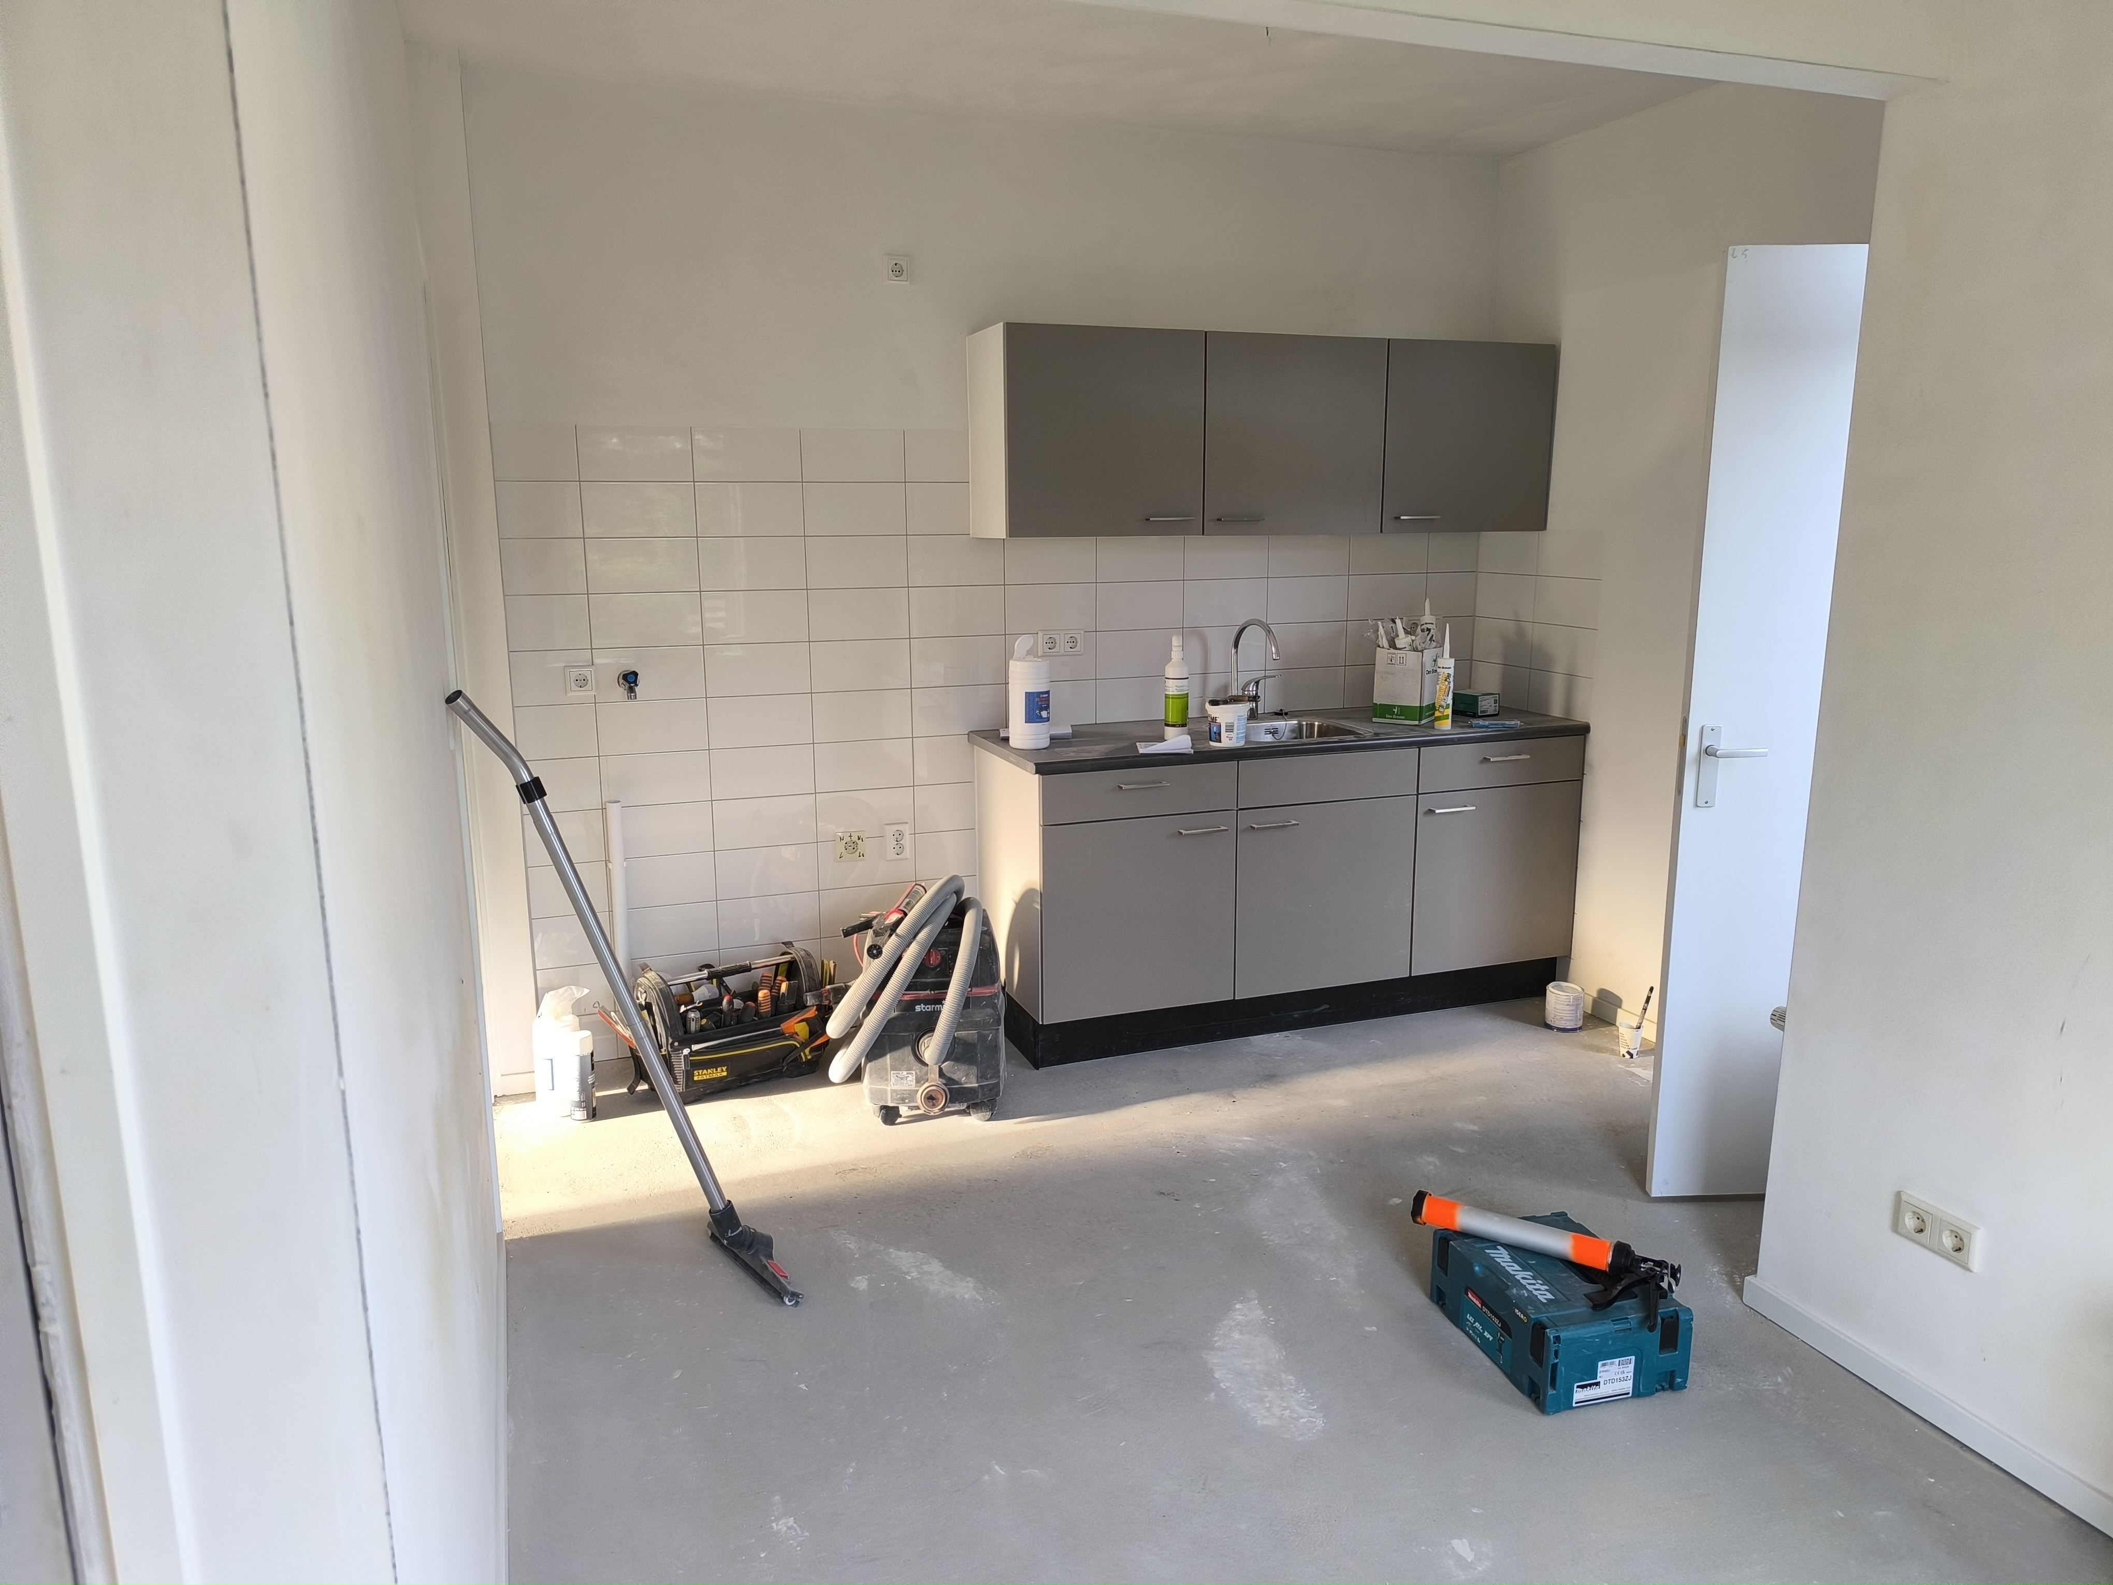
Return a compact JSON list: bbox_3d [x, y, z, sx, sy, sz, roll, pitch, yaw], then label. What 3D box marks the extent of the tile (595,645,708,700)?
[{"bbox_3d":[-1.143,-0.335,3.956,0.298,0.148,0.010,-4,12,-20],"label":"tile"}]

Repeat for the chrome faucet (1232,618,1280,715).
[{"bbox_3d":[0.621,-0.379,4.393,0.055,0.325,0.225,-7,13,-31],"label":"chrome faucet"}]

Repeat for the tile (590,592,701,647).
[{"bbox_3d":[-1.144,-0.482,3.927,0.298,0.148,0.010,-4,12,-20],"label":"tile"}]

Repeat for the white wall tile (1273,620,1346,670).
[{"bbox_3d":[0.828,-0.485,4.657,0.298,0.148,0.010,-4,12,-20],"label":"white wall tile"}]

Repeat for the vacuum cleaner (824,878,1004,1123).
[{"bbox_3d":[-0.373,0.537,3.761,0.430,0.595,0.460,-2,11,-6],"label":"vacuum cleaner"}]

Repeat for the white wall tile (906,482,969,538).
[{"bbox_3d":[-0.299,-0.837,4.147,0.297,0.147,0.010,-4,12,-20],"label":"white wall tile"}]

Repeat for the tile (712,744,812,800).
[{"bbox_3d":[-0.860,-0.062,4.116,0.298,0.148,0.010,-4,12,-20],"label":"tile"}]

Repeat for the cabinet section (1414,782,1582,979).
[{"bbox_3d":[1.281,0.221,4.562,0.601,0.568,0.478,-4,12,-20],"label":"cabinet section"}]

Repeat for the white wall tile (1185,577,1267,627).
[{"bbox_3d":[0.546,-0.610,4.525,0.298,0.148,0.010,-4,12,-20],"label":"white wall tile"}]

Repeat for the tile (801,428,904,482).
[{"bbox_3d":[-0.582,-0.967,4.043,0.299,0.149,0.010,-4,12,-20],"label":"tile"}]

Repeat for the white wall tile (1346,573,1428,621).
[{"bbox_3d":[1.111,-0.654,4.732,0.304,0.148,0.010,-4,12,-20],"label":"white wall tile"}]

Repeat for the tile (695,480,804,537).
[{"bbox_3d":[-0.860,-0.794,3.952,0.298,0.148,0.010,-5,12,-20],"label":"tile"}]

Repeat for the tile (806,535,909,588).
[{"bbox_3d":[-0.578,-0.668,4.074,0.297,0.147,0.010,-4,12,-20],"label":"tile"}]

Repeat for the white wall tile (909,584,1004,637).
[{"bbox_3d":[-0.297,-0.546,4.232,0.299,0.149,0.010,-4,12,-20],"label":"white wall tile"}]

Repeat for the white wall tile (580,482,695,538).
[{"bbox_3d":[-1.140,-0.771,3.844,0.297,0.147,0.010,-4,12,-20],"label":"white wall tile"}]

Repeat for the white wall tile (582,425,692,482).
[{"bbox_3d":[-1.142,-0.919,3.819,0.298,0.148,0.010,-4,12,-20],"label":"white wall tile"}]

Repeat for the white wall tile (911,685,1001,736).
[{"bbox_3d":[-0.295,-0.251,4.290,0.299,0.149,0.010,-4,12,-20],"label":"white wall tile"}]

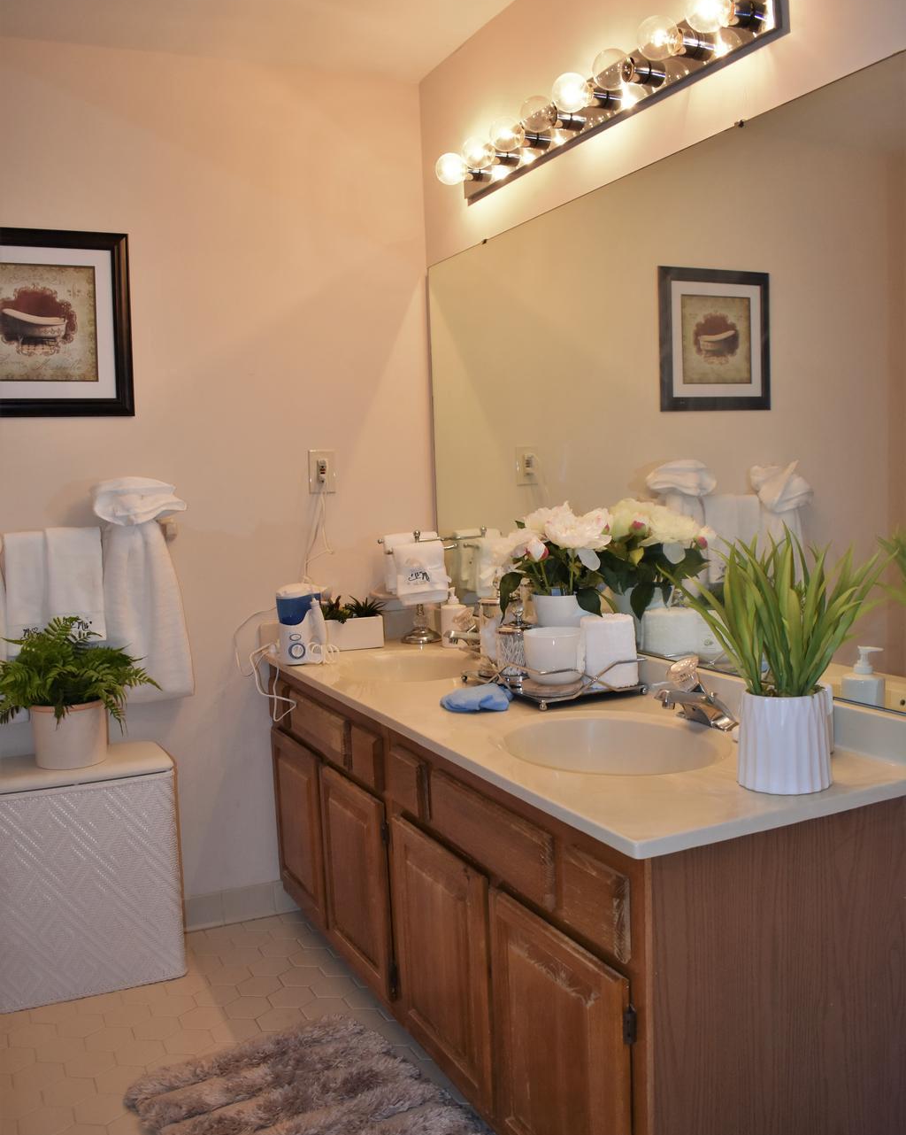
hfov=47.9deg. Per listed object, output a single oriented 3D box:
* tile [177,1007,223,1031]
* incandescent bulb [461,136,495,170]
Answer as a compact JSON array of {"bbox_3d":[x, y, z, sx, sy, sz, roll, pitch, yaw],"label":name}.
[{"bbox_3d":[-0.583,1.059,2.385,0.107,0.008,0.124,-4,5,-26],"label":"tile"},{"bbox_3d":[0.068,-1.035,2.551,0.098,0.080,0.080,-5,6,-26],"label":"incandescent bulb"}]

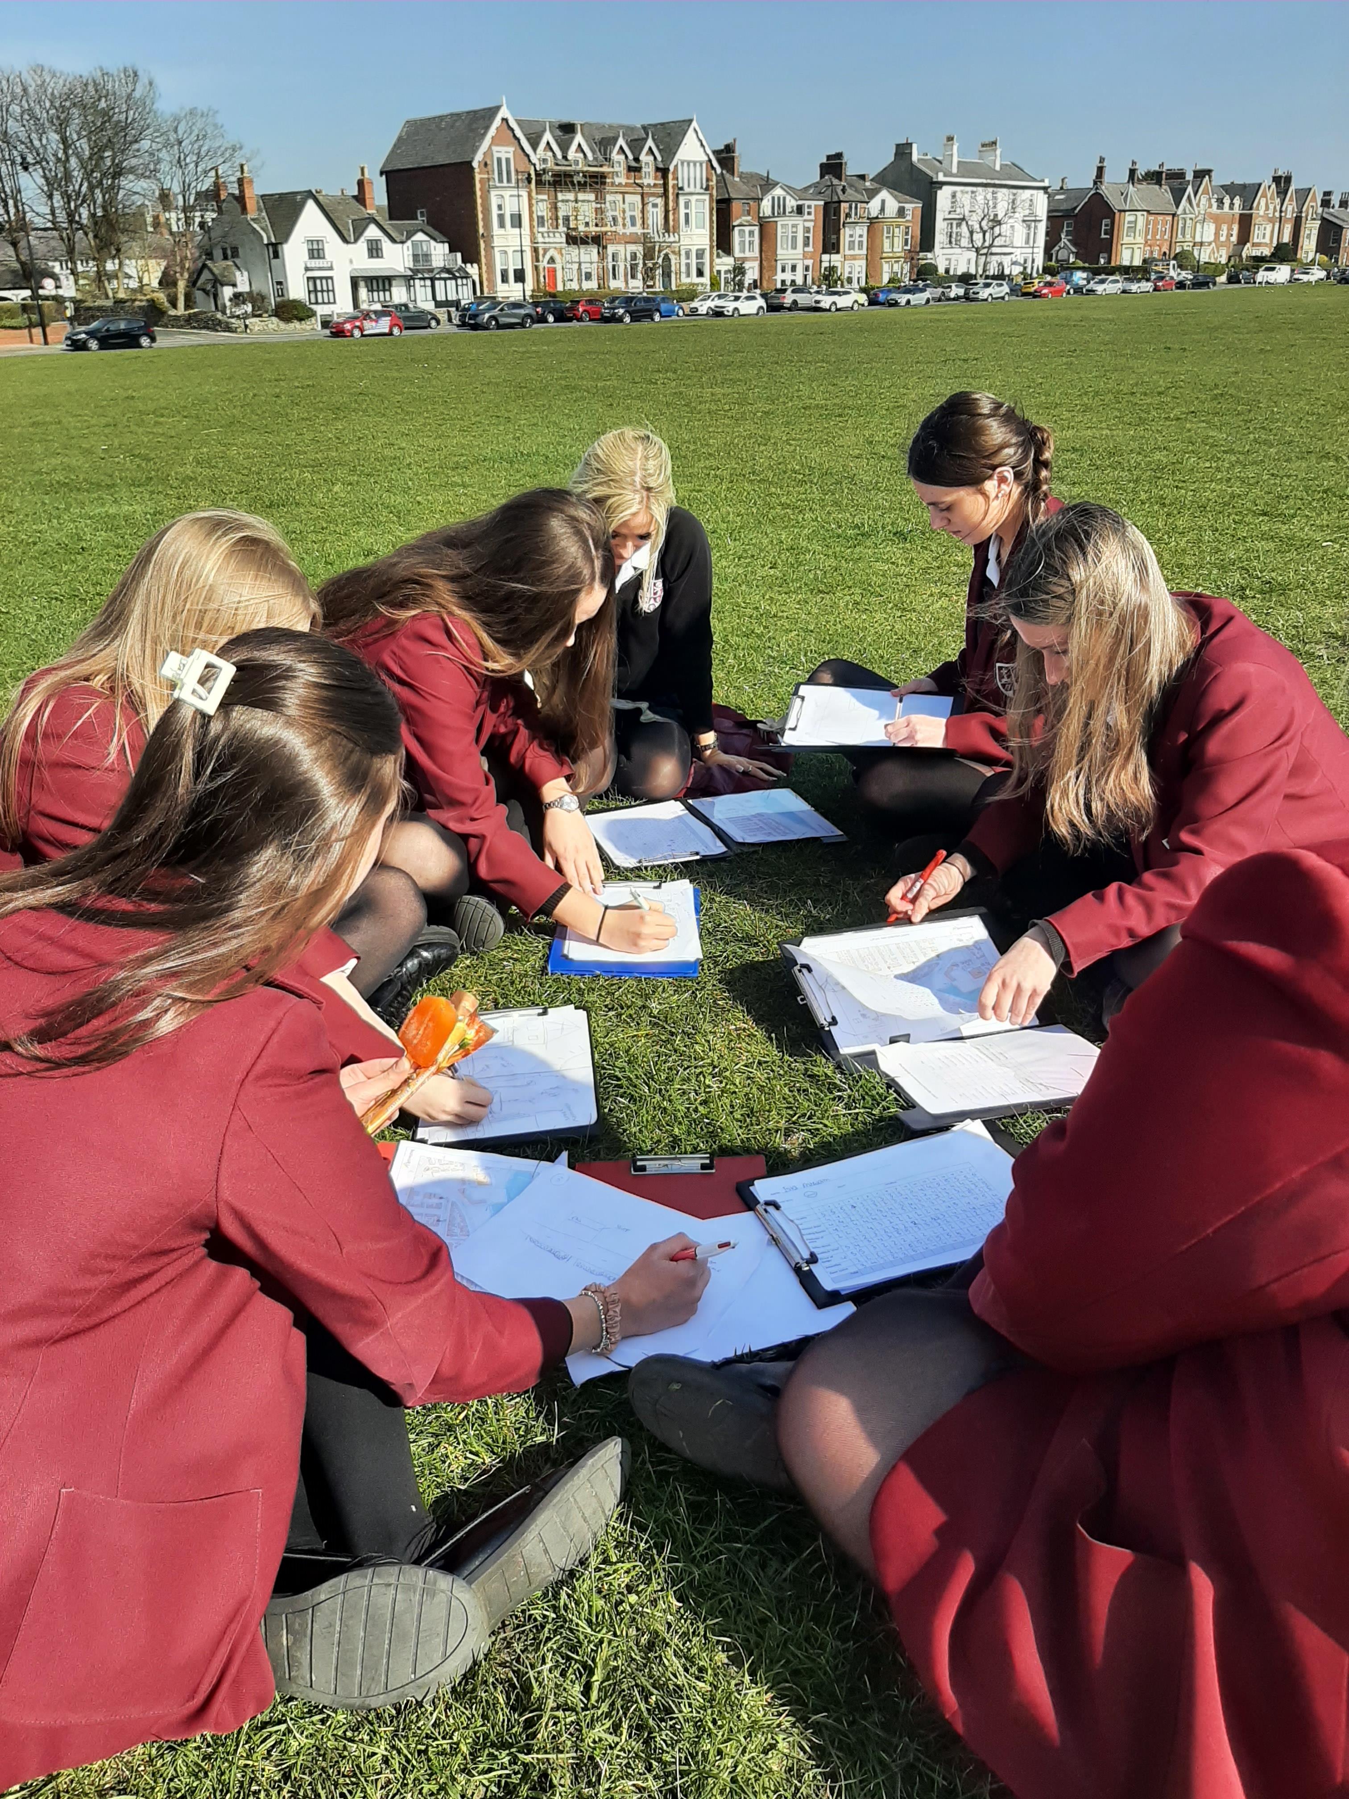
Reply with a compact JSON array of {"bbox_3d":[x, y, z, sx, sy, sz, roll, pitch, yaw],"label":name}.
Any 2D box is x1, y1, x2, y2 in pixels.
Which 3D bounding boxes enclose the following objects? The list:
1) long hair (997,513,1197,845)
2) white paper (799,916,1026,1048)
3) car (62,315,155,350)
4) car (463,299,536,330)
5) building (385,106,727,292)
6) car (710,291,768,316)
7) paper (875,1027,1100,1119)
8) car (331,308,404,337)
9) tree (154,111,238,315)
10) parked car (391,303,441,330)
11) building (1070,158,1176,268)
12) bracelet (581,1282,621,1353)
[{"bbox_3d":[0.588,-0.312,1.880,0.260,0.470,0.240,-18,28,-33],"label":"long hair"},{"bbox_3d":[0.359,0.118,2.010,0.297,0.030,0.215,-7,47,-12],"label":"white paper"},{"bbox_3d":[-30.031,-30.143,72.000,4.250,1.460,1.770,-23,33,-39],"label":"car"},{"bbox_3d":[-11.266,-37.627,87.000,4.550,1.640,1.850,-23,33,-39],"label":"car"},{"bbox_3d":[-9.387,-56.177,112.041,25.100,15.600,13.600,-22,30,-38],"label":"building"},{"bbox_3d":[4.591,-42.699,97.000,4.250,1.560,1.820,-23,32,-39],"label":"car"},{"bbox_3d":[0.443,0.225,1.802,0.285,0.012,0.210,-6,16,-9],"label":"paper"},{"bbox_3d":[-17.523,-33.056,77.494,3.850,1.520,1.700,-22,31,-39],"label":"car"},{"bbox_3d":[-30.722,-44.296,87.000,5.800,11.900,5.800,-2,23,0],"label":"tree"},{"bbox_3d":[-17.338,-37.725,87.500,1.800,1.480,4.300,21,32,40],"label":"parked car"},{"bbox_3d":[49.906,-76.750,152.730,11.000,11.800,6.200,-22,32,-37],"label":"building"},{"bbox_3d":[-0.076,0.430,1.390,0.029,0.062,0.063,-13,27,-25],"label":"bracelet"}]

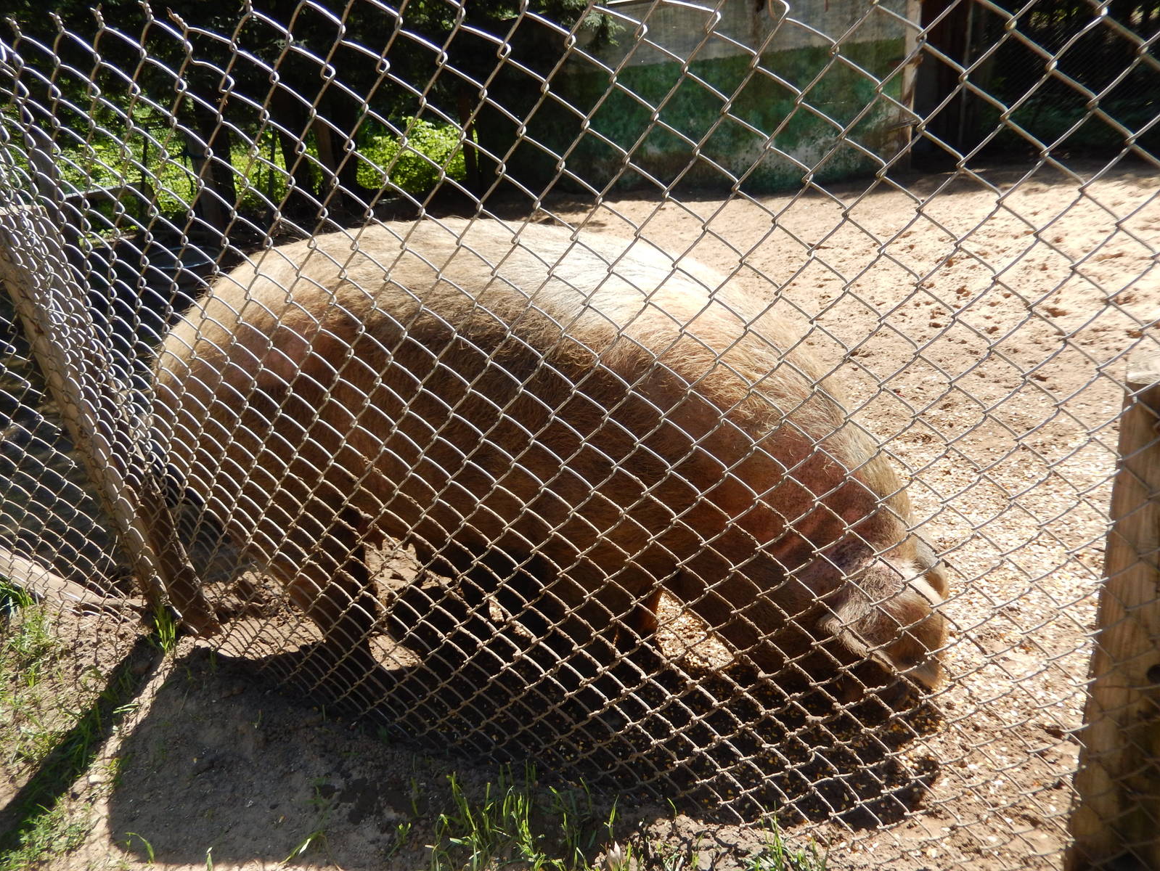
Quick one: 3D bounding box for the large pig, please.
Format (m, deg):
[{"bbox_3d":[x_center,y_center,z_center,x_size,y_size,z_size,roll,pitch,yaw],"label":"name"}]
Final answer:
[{"bbox_3d":[-0.143,0.035,1.800,1.770,0.880,0.590,5,24,18],"label":"large pig"}]

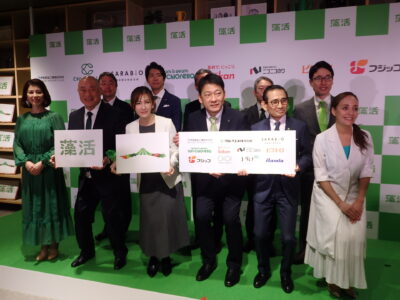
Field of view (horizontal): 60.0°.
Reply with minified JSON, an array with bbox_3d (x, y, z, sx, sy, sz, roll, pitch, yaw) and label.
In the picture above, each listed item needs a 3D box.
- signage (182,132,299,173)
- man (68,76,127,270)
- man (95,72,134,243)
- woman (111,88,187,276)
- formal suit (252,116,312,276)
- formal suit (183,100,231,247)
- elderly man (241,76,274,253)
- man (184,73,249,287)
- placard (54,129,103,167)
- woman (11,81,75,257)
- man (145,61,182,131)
[{"bbox_3d":[0.240,0.018,2.463,0.850,0.300,0.015,0,3,21],"label":"signage"},{"bbox_3d":[-0.863,0.196,2.991,0.520,1.610,0.450,2,6,17],"label":"man"},{"bbox_3d":[-0.927,0.074,3.603,0.510,1.733,0.330,1,6,10],"label":"man"},{"bbox_3d":[-0.380,0.256,2.858,0.540,1.520,0.460,1,6,9],"label":"woman"},{"bbox_3d":[0.649,0.358,2.657,0.500,1.240,0.390,2,6,18],"label":"formal suit"},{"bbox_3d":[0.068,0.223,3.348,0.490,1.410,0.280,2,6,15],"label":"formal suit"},{"bbox_3d":[0.597,0.144,3.276,0.470,1.660,0.310,2,6,15],"label":"elderly man"},{"bbox_3d":[0.134,0.226,2.711,0.520,1.610,0.430,2,6,18],"label":"man"},{"bbox_3d":[-0.969,-0.010,2.772,0.420,0.297,0.012,-1,-1,11],"label":"placard"},{"bbox_3d":[-1.370,0.183,3.123,0.500,1.611,0.380,1,6,10],"label":"woman"},{"bbox_3d":[-0.420,0.044,3.480,0.500,1.818,0.320,1,6,12],"label":"man"}]

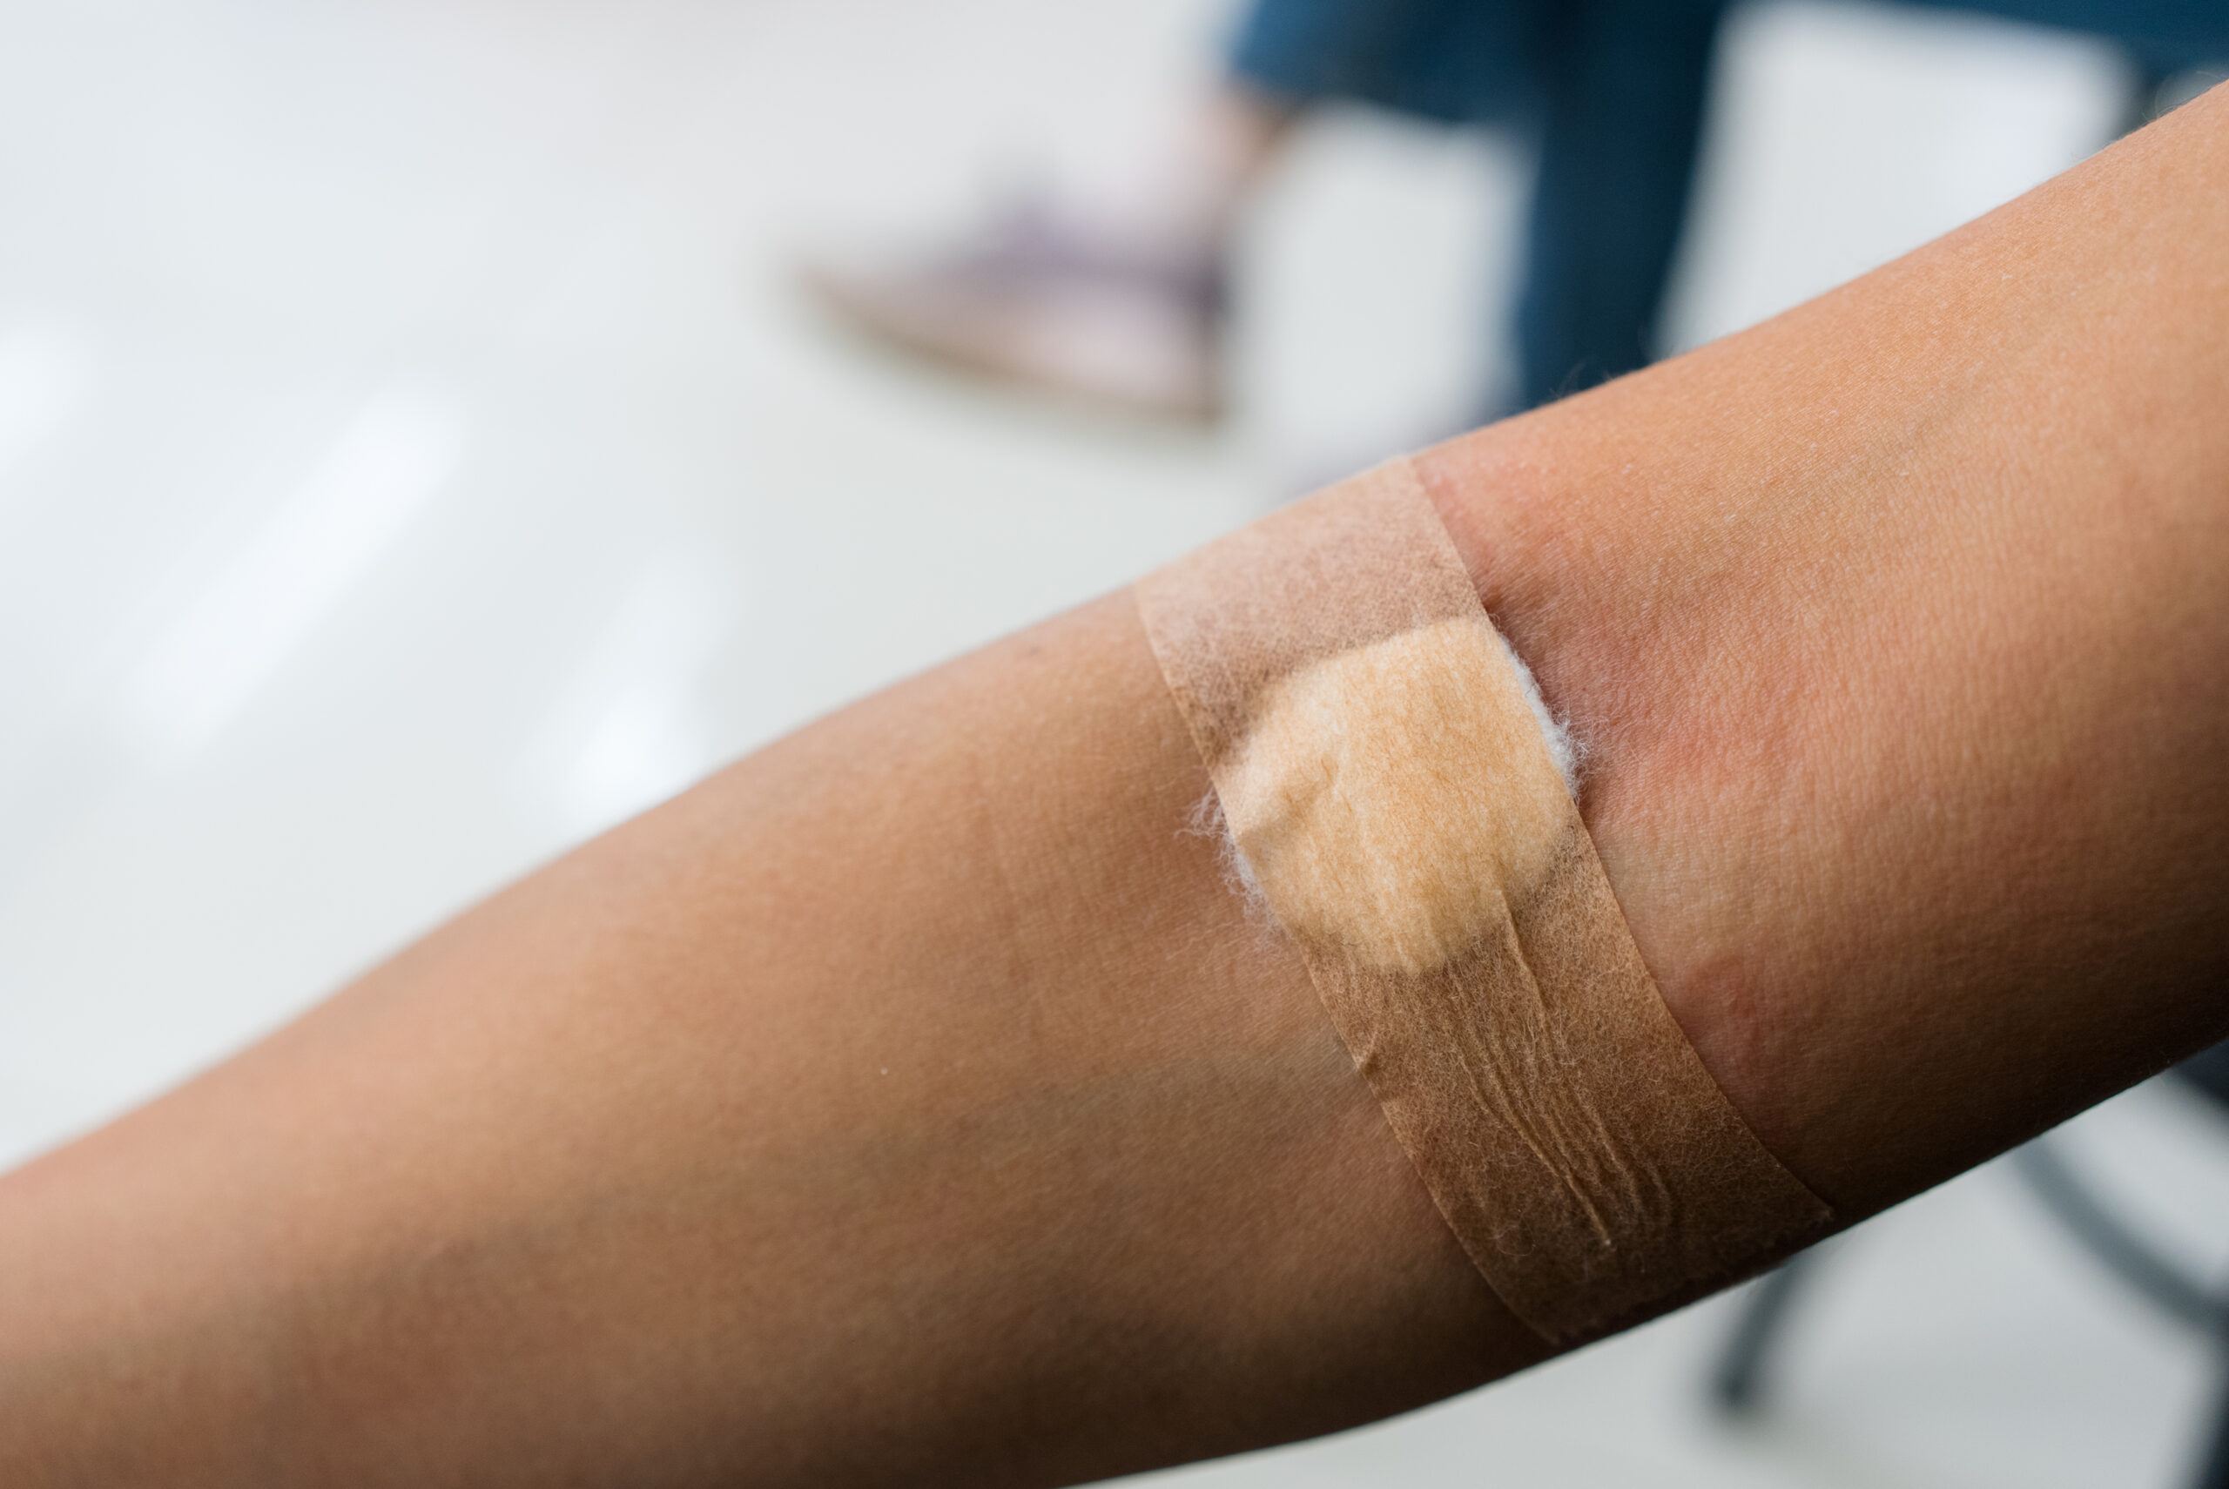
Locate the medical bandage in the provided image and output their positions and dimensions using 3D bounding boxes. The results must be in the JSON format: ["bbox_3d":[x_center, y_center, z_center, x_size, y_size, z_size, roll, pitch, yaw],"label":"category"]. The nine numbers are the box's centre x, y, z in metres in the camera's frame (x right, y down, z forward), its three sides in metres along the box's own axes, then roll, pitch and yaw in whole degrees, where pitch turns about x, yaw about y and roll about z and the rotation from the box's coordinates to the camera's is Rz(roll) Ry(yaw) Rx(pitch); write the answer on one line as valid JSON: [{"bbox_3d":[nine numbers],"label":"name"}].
[{"bbox_3d":[0.031,0.012,0.216,0.029,0.080,0.031,-29,-8,7],"label":"medical bandage"}]

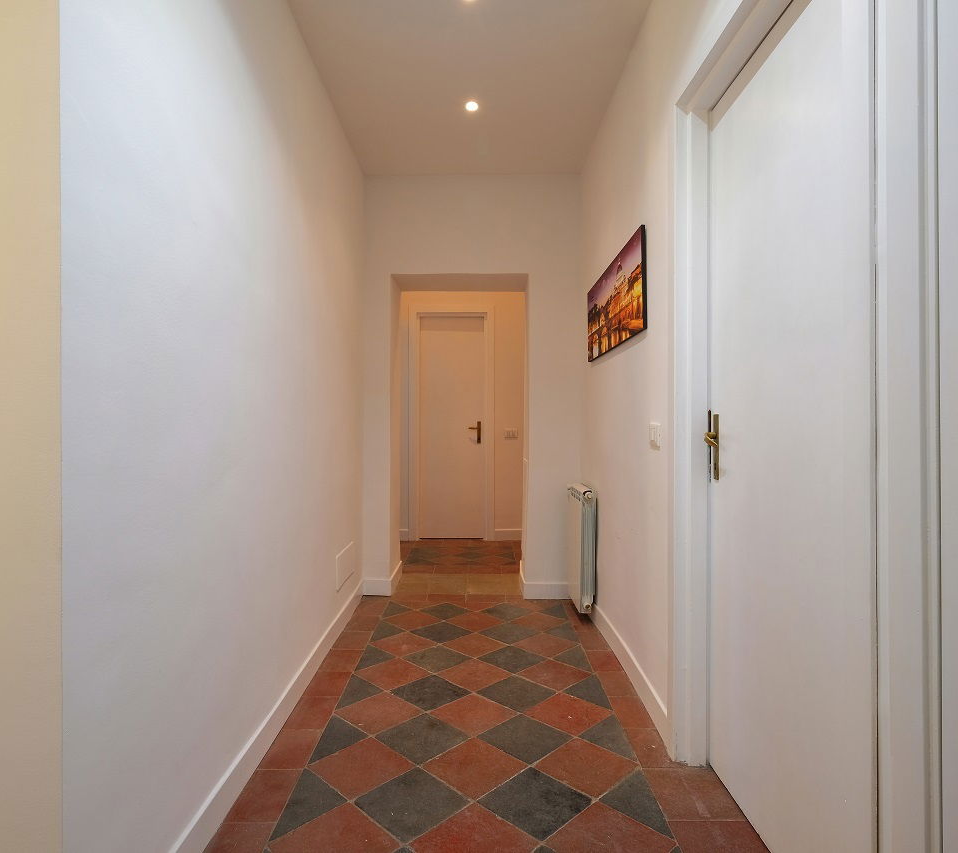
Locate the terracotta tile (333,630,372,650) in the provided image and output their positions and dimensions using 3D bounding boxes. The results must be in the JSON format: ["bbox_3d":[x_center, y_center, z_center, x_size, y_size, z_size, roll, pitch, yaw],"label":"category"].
[{"bbox_3d":[-0.641,1.102,2.910,0.157,0.015,0.246,0,0,0],"label":"terracotta tile"}]

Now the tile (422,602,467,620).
[{"bbox_3d":[-0.199,1.118,3.405,0.248,0.013,0.248,0,-1,45],"label":"tile"}]

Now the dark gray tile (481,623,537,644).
[{"bbox_3d":[0.161,1.100,3.019,0.243,0.015,0.243,0,0,45],"label":"dark gray tile"}]

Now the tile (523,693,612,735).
[{"bbox_3d":[0.342,1.108,2.187,0.248,0.013,0.248,0,-1,45],"label":"tile"}]

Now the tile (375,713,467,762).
[{"bbox_3d":[-0.195,1.095,1.993,0.243,0.015,0.243,0,0,45],"label":"tile"}]

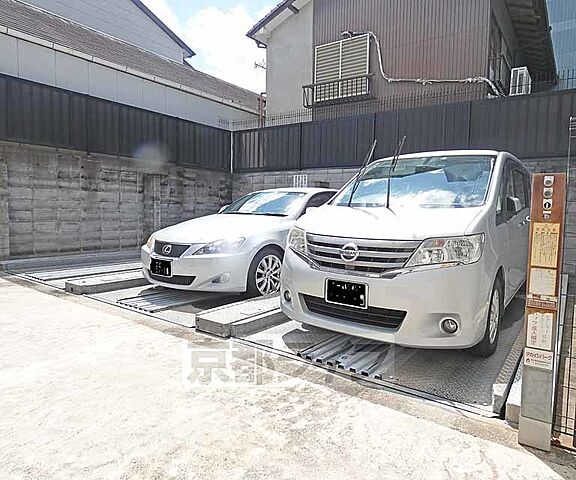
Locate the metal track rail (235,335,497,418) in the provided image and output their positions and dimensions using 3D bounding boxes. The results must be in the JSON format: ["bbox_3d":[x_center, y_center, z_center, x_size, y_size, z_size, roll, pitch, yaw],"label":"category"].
[{"bbox_3d":[0.343,0.893,2.443,1.977,0.050,0.110,3,5,37],"label":"metal track rail"}]

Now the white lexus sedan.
[{"bbox_3d":[-0.170,-0.090,5.860,1.800,1.430,4.575,3,5,33],"label":"white lexus sedan"}]

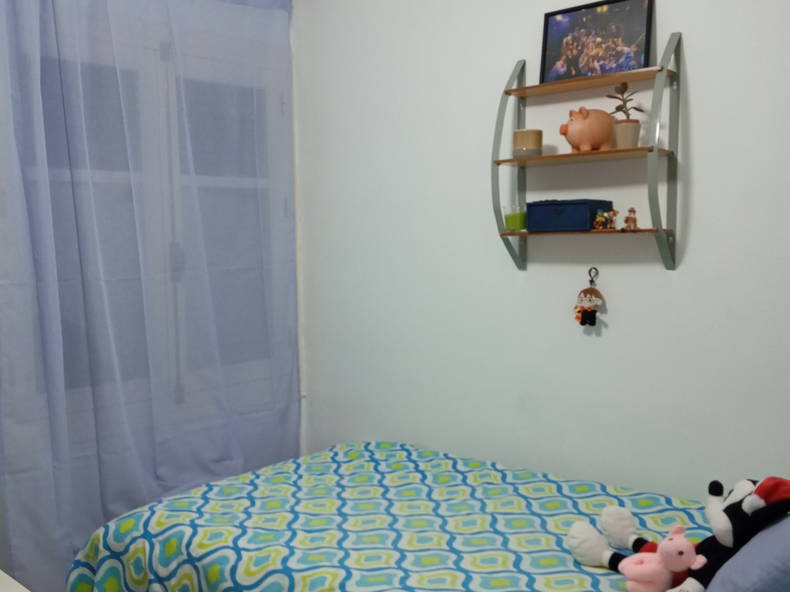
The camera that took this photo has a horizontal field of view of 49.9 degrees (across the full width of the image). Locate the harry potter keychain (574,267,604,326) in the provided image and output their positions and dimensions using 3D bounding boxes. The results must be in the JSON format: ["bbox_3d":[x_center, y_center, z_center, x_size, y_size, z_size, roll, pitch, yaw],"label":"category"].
[{"bbox_3d":[0.508,0.002,2.245,0.078,0.155,0.051,2,5,40],"label":"harry potter keychain"}]

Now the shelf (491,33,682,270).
[{"bbox_3d":[0.481,-0.354,2.187,0.464,0.580,0.138,2,5,40],"label":"shelf"}]

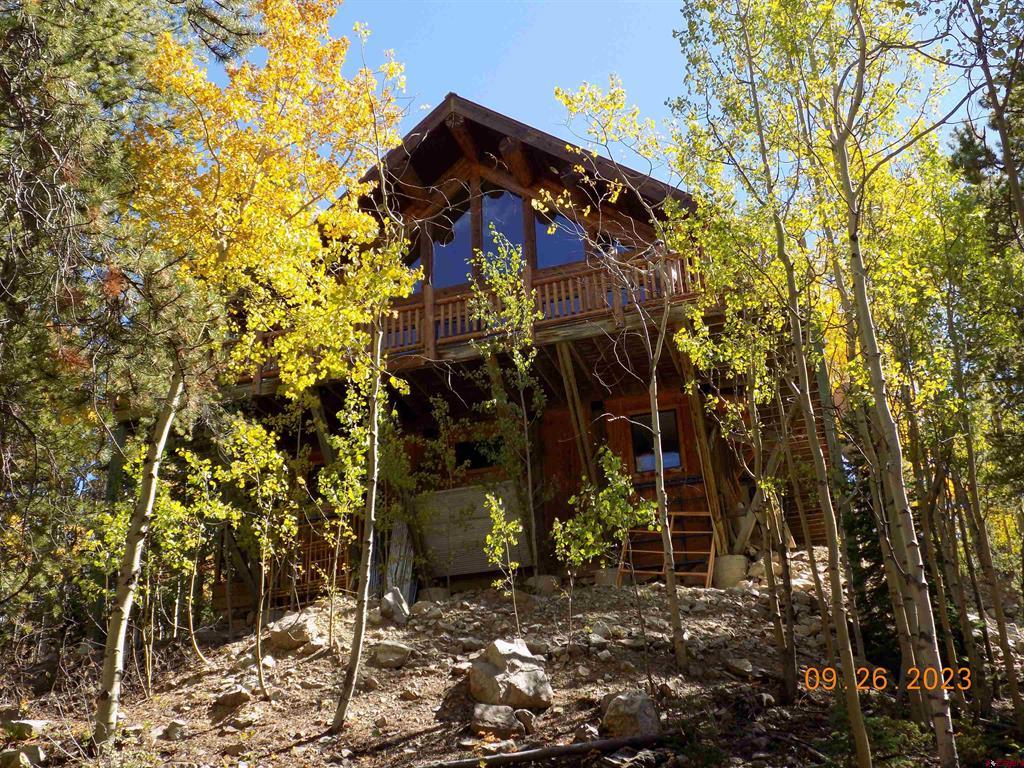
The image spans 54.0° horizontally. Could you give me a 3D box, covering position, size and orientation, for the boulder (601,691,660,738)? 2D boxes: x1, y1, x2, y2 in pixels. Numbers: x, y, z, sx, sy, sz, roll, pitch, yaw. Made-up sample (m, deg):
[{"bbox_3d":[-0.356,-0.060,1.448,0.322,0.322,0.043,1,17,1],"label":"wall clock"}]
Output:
[{"bbox_3d":[0.931,2.596,7.900,0.462,0.363,0.400,-4,-17,5],"label":"boulder"}]

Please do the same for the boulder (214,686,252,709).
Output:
[{"bbox_3d":[-2.409,2.712,8.700,0.330,0.200,0.280,4,-25,-14],"label":"boulder"}]

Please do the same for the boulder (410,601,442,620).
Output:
[{"bbox_3d":[-1.173,3.108,13.800,0.430,0.280,0.360,0,-24,-5],"label":"boulder"}]

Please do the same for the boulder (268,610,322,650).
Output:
[{"bbox_3d":[-2.498,2.818,11.500,0.605,0.440,0.500,1,-17,-12],"label":"boulder"}]

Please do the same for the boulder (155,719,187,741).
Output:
[{"bbox_3d":[-2.801,2.834,8.250,0.257,0.174,0.200,3,-17,-18],"label":"boulder"}]

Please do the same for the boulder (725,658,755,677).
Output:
[{"bbox_3d":[2.171,2.706,9.600,0.281,0.165,0.220,-6,-17,11],"label":"boulder"}]

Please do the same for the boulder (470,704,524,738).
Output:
[{"bbox_3d":[-0.107,2.476,7.400,0.400,0.260,0.340,-2,-24,-1],"label":"boulder"}]

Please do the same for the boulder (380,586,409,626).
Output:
[{"bbox_3d":[-1.552,2.964,13.400,0.400,0.520,0.360,0,-24,-7],"label":"boulder"}]

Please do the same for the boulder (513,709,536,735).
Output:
[{"bbox_3d":[0.099,2.684,8.000,0.187,0.199,0.190,-3,-16,0],"label":"boulder"}]

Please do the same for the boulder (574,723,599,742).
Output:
[{"bbox_3d":[0.574,2.685,7.750,0.181,0.148,0.170,-4,-17,3],"label":"boulder"}]

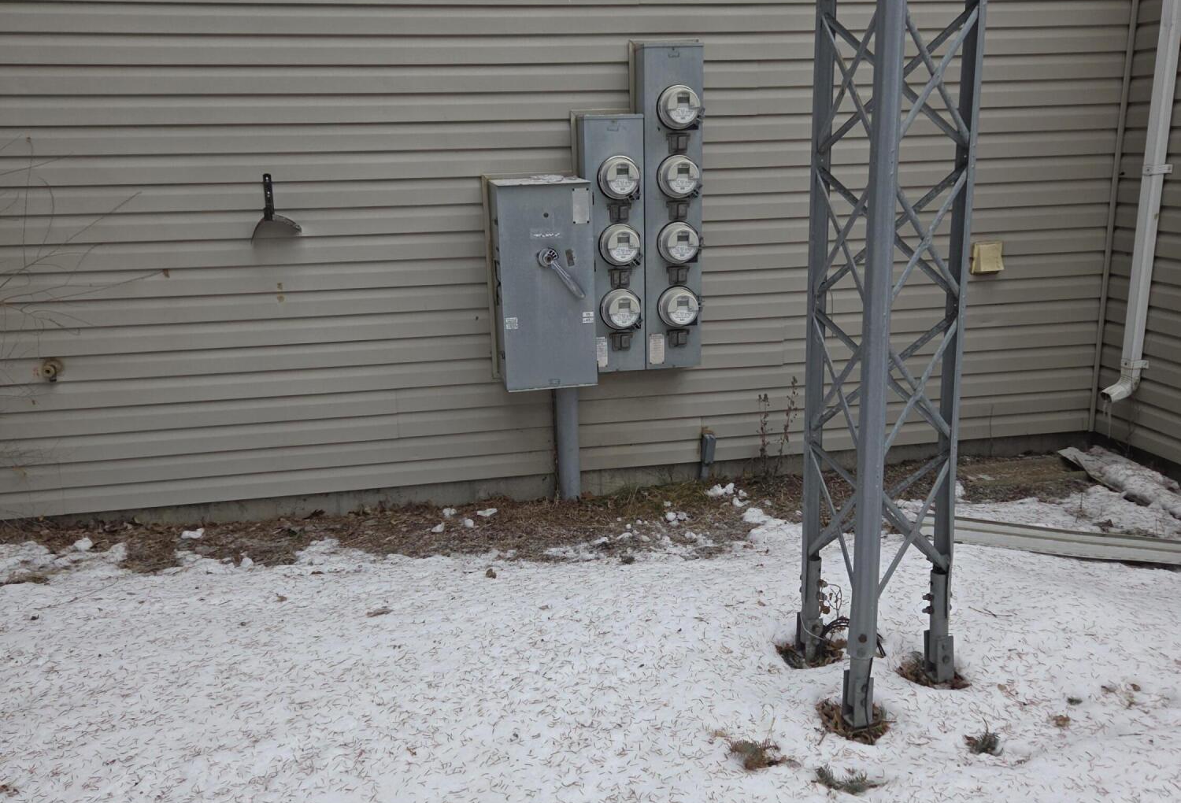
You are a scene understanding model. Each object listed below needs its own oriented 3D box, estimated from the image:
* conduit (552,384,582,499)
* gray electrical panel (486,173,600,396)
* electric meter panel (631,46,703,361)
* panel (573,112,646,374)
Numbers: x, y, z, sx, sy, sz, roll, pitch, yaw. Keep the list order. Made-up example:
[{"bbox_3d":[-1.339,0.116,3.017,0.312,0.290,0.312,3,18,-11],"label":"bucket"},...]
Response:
[{"bbox_3d":[-0.098,0.162,4.721,0.098,0.585,0.098,-4,14,-10],"label":"conduit"},{"bbox_3d":[-0.202,-0.500,4.436,0.381,0.828,0.380,-4,14,-10],"label":"gray electrical panel"},{"bbox_3d":[0.350,-0.816,4.511,0.250,1.346,0.293,-4,14,-10],"label":"electric meter panel"},{"bbox_3d":[0.102,-0.663,4.501,0.250,1.074,0.293,-4,14,-10],"label":"panel"}]

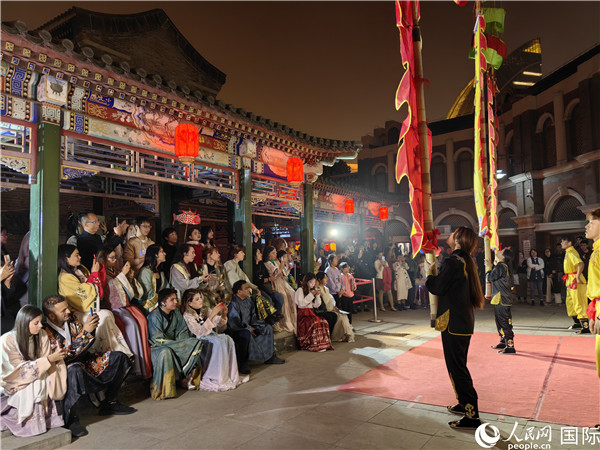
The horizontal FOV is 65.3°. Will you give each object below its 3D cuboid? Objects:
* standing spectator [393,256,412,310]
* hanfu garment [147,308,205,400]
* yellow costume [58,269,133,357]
[{"bbox_3d":[2.967,1.671,13.549,0.520,1.571,0.400,-1,-5,5],"label":"standing spectator"},{"bbox_3d":[-1.338,1.303,5.051,0.620,0.900,0.630,-5,-7,43],"label":"hanfu garment"},{"bbox_3d":[-2.220,0.920,5.120,0.760,1.020,0.560,-2,-4,17],"label":"yellow costume"}]

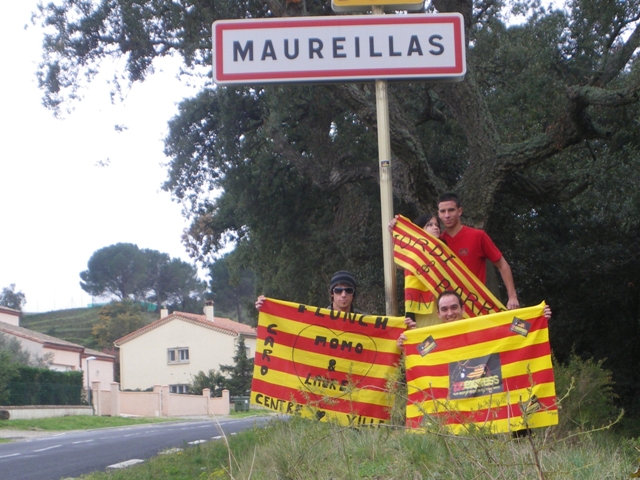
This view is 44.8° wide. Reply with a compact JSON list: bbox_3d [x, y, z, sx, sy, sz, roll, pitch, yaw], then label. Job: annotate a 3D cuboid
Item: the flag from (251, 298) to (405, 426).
[{"bbox_3d":[0.056,0.757,4.800,0.890,0.670,0.100,8,-6,0],"label":"flag"}]

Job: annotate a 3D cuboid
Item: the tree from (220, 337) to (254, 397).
[{"bbox_3d":[-5.287,8.440,51.000,2.600,4.700,2.600,-2,-8,0],"label":"tree"}]

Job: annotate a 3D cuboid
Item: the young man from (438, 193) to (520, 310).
[{"bbox_3d":[1.035,0.506,5.200,0.580,1.700,0.380,-4,-8,17],"label":"young man"}]

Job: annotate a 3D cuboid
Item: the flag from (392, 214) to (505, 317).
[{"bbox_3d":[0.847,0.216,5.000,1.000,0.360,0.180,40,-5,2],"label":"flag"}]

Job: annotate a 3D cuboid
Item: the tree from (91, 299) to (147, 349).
[{"bbox_3d":[-20.657,9.427,80.000,6.000,7.000,6.000,-2,-8,0],"label":"tree"}]

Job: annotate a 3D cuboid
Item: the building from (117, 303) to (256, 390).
[{"bbox_3d":[-8.400,8.852,58.500,10.500,7.300,9.000,-6,-9,27],"label":"building"}]

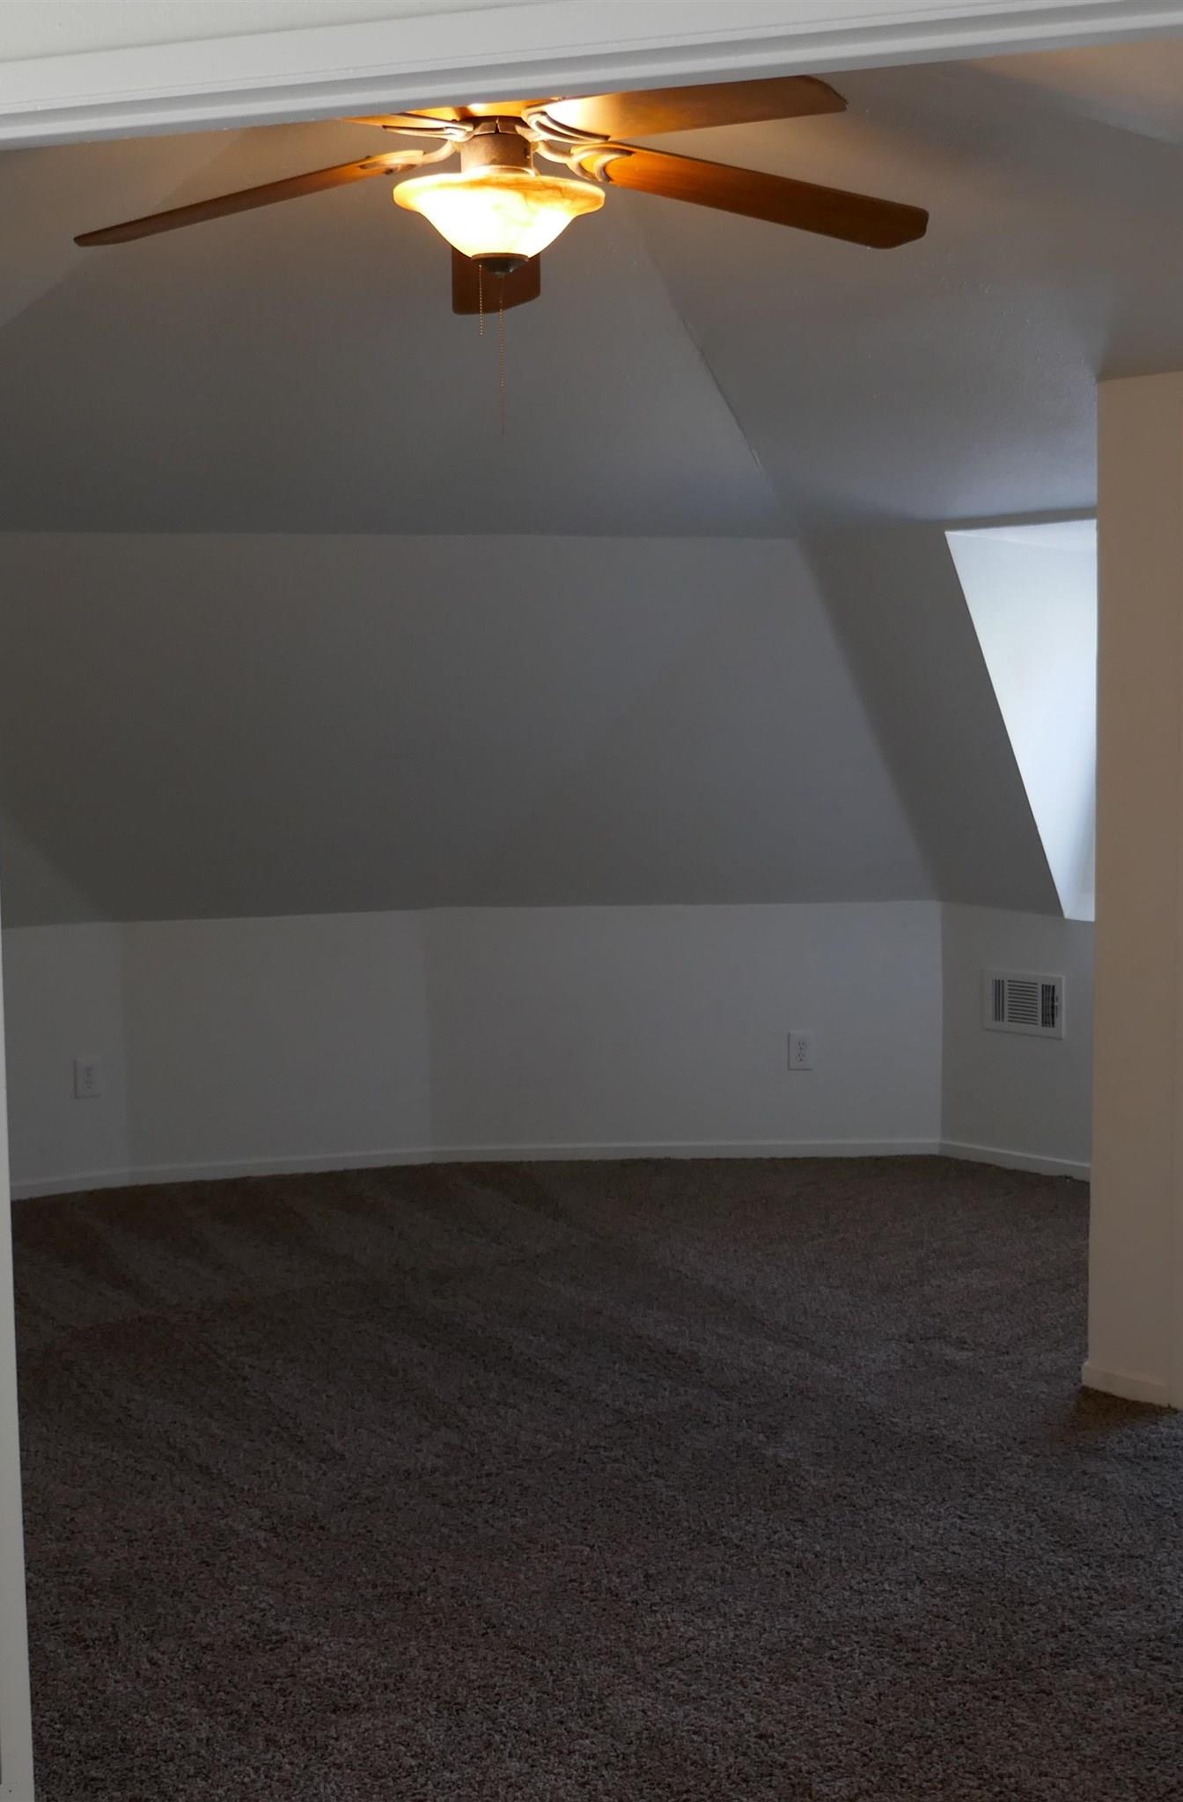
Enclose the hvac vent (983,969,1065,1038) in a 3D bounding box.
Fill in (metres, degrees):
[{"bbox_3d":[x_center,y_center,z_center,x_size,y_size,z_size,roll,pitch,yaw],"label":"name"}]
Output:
[{"bbox_3d":[1.400,0.336,6.110,0.025,0.205,0.300,-6,7,-45],"label":"hvac vent"}]

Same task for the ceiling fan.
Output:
[{"bbox_3d":[-0.126,-1.098,2.647,1.280,0.435,1.260,0,5,0],"label":"ceiling fan"}]

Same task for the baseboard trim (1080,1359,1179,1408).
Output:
[{"bbox_3d":[1.165,1.053,4.056,0.226,0.060,0.016,5,7,45],"label":"baseboard trim"}]

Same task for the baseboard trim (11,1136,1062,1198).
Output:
[{"bbox_3d":[-0.122,0.872,6.143,3.416,0.060,0.434,-1,5,-2],"label":"baseboard trim"}]

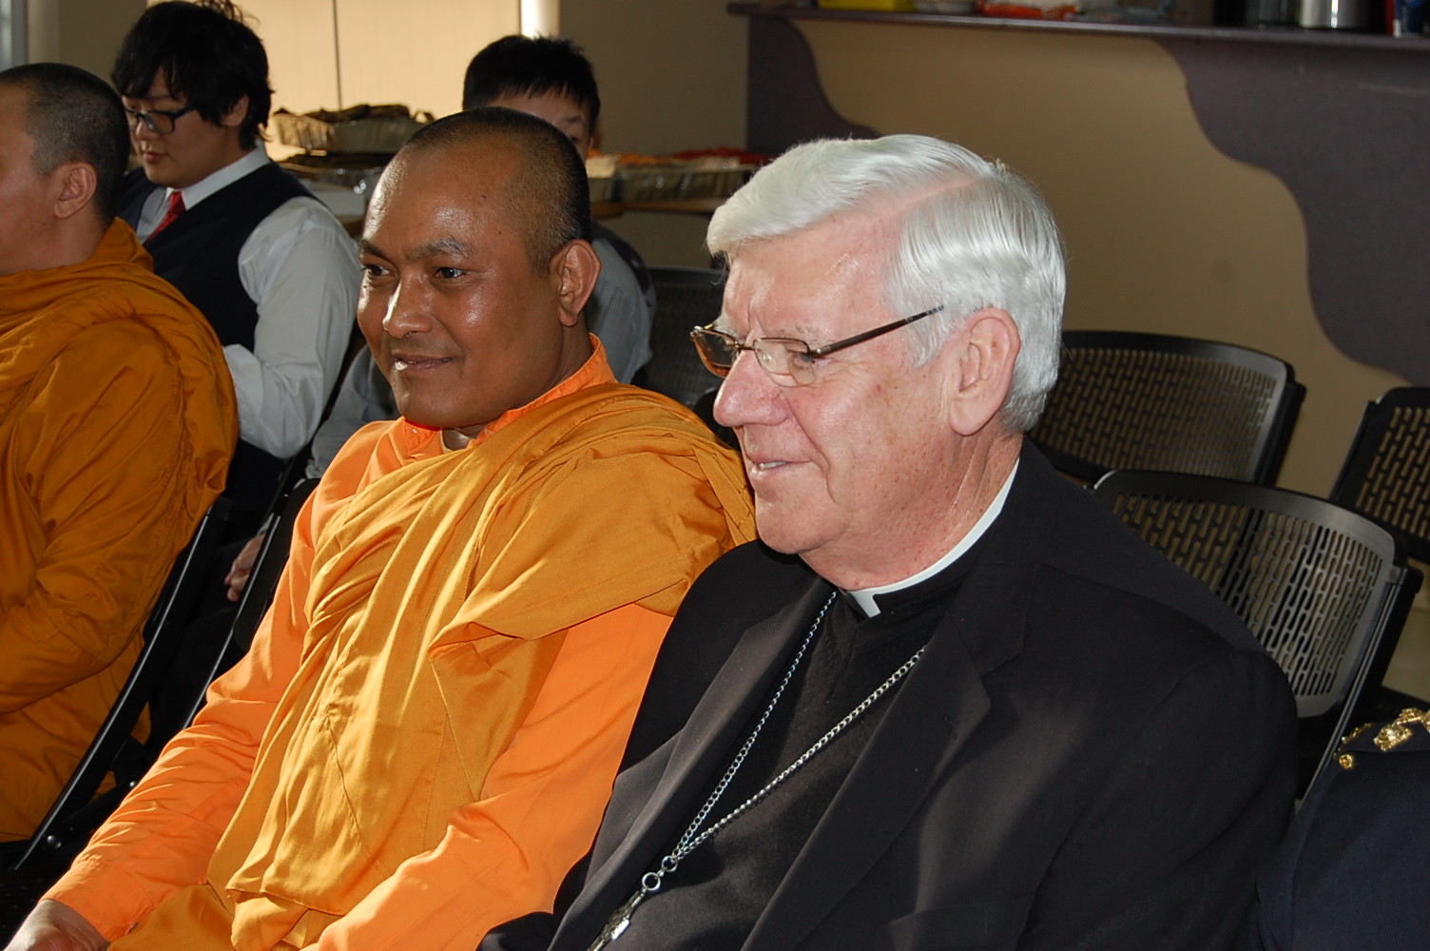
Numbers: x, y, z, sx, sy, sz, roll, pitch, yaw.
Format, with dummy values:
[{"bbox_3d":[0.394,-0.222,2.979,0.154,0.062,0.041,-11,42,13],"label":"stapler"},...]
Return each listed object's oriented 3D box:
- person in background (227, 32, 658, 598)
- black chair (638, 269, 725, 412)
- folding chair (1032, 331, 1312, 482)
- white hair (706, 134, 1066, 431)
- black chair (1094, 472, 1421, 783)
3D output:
[{"bbox_3d":[-0.398,0.045,3.695,0.750,1.210,0.500,-8,14,-37],"label":"person in background"},{"bbox_3d":[-0.186,0.128,4.370,0.530,0.800,0.465,-9,14,-38],"label":"black chair"},{"bbox_3d":[0.410,0.258,3.711,0.530,0.800,0.465,-9,15,-40],"label":"folding chair"},{"bbox_3d":[0.104,-0.113,1.710,0.220,0.195,0.175,-17,18,-29],"label":"white hair"},{"bbox_3d":[0.307,0.452,2.717,0.530,0.800,0.465,-7,13,-34],"label":"black chair"}]

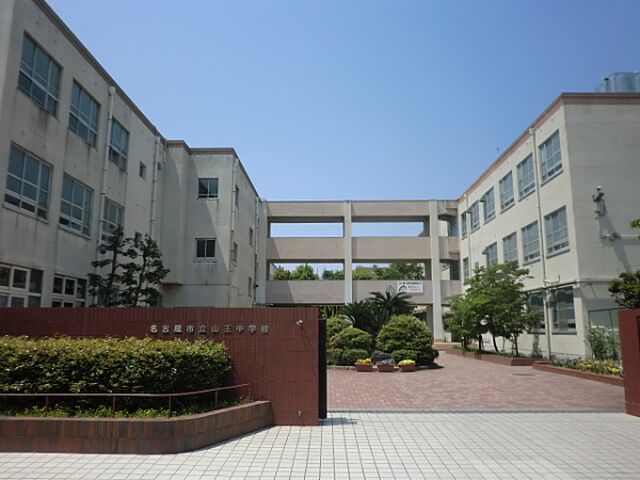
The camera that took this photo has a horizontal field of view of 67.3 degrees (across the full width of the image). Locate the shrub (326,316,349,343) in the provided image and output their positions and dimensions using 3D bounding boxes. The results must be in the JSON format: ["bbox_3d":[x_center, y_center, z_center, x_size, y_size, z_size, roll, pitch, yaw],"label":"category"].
[{"bbox_3d":[0.737,4.967,24.392,1.630,2.190,1.600,0,-11,1],"label":"shrub"}]

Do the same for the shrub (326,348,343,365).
[{"bbox_3d":[0.567,5.115,21.009,0.830,0.690,0.900,0,-11,1],"label":"shrub"}]

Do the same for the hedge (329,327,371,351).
[{"bbox_3d":[1.407,4.815,22.168,1.850,1.670,1.900,0,-11,1],"label":"hedge"}]

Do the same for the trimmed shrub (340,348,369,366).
[{"bbox_3d":[1.521,5.122,21.090,1.250,0.710,1.200,0,-11,1],"label":"trimmed shrub"}]

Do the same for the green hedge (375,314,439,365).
[{"bbox_3d":[4.029,4.530,22.066,2.850,2.240,2.800,0,-11,1],"label":"green hedge"}]

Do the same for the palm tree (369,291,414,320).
[{"bbox_3d":[3.603,4.263,24.059,2.410,3.460,2.400,0,-11,1],"label":"palm tree"}]

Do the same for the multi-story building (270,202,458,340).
[{"bbox_3d":[3.334,2.582,38.786,15.530,11.130,2.900,0,-11,1],"label":"multi-story building"}]

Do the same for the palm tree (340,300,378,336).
[{"bbox_3d":[1.928,4.453,23.651,2.030,2.930,2.100,0,-11,1],"label":"palm tree"}]

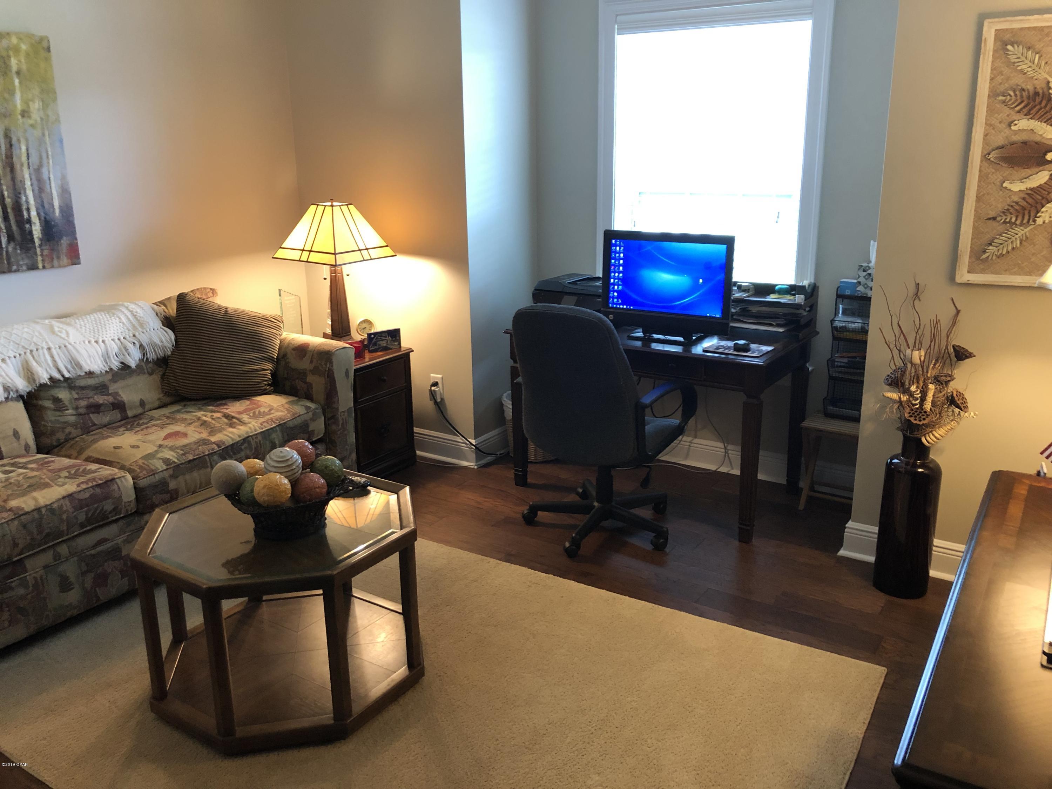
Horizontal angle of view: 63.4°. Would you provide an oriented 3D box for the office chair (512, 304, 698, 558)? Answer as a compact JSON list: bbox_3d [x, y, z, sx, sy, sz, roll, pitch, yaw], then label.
[{"bbox_3d":[0.302,0.092,3.469,0.630,1.000,0.660,9,19,32],"label":"office chair"}]

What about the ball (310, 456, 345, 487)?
[{"bbox_3d":[-0.590,0.230,2.530,0.100,0.100,0.100,-1,16,0],"label":"ball"}]

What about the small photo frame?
[{"bbox_3d":[-0.719,-0.272,4.301,0.174,0.097,0.030,-12,9,-34],"label":"small photo frame"}]

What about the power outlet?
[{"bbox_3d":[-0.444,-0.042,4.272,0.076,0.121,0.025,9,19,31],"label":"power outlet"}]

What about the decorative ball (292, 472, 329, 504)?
[{"bbox_3d":[-0.620,0.269,2.444,0.101,0.101,0.101,-1,16,0],"label":"decorative ball"}]

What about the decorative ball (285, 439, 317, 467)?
[{"bbox_3d":[-0.693,0.186,2.616,0.096,0.096,0.096,-1,16,0],"label":"decorative ball"}]

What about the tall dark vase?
[{"bbox_3d":[1.375,0.415,3.027,0.205,0.590,0.205,9,19,32],"label":"tall dark vase"}]

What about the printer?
[{"bbox_3d":[0.319,-0.468,4.107,0.440,0.205,0.400,9,19,32],"label":"printer"}]

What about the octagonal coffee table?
[{"bbox_3d":[-0.710,0.596,2.554,0.768,0.490,0.768,9,19,31],"label":"octagonal coffee table"}]

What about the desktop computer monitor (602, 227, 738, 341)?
[{"bbox_3d":[0.592,-0.456,3.583,0.586,0.419,0.202,9,19,31],"label":"desktop computer monitor"}]

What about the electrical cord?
[{"bbox_3d":[-0.300,0.121,4.325,0.293,0.414,0.283,9,19,31],"label":"electrical cord"}]

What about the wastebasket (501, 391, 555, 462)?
[{"bbox_3d":[0.044,0.171,4.459,0.270,0.310,0.270,9,19,32],"label":"wastebasket"}]

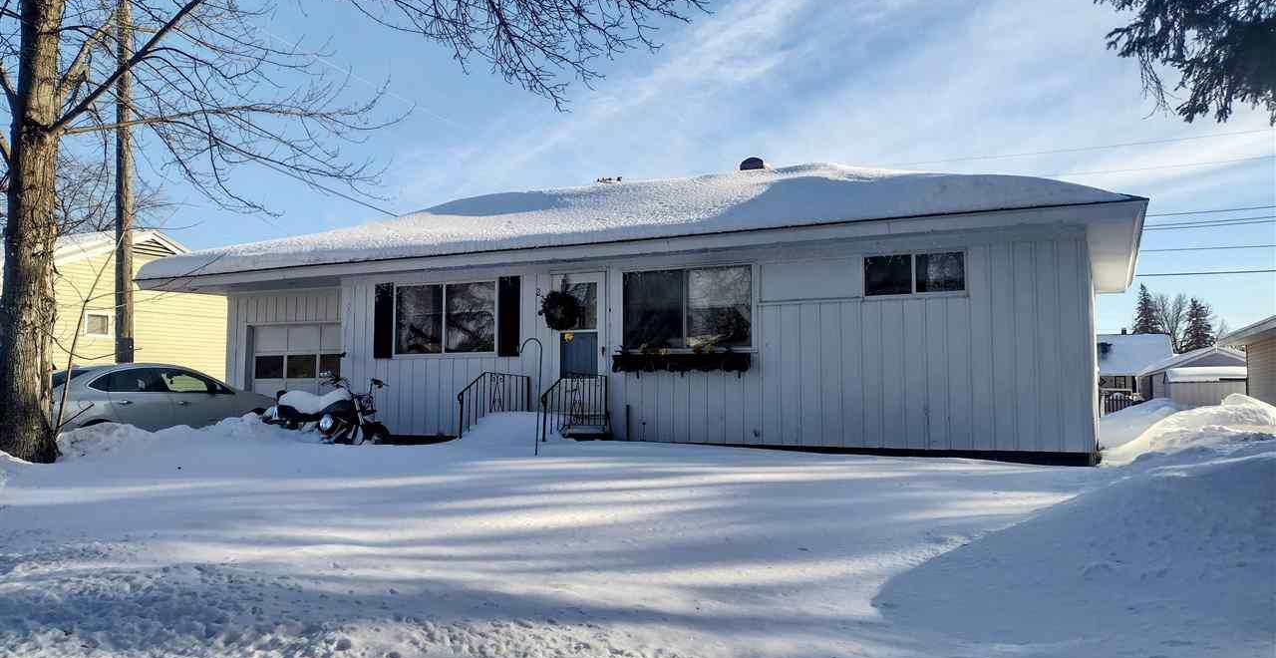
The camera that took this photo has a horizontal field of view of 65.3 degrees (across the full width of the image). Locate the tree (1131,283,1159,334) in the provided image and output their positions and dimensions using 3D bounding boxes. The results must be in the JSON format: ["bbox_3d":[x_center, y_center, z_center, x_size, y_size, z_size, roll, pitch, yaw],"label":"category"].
[{"bbox_3d":[44.828,1.816,87.552,4.200,11.700,4.200,-2,-5,25],"label":"tree"}]

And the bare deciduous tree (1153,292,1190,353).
[{"bbox_3d":[47.207,2.169,87.579,4.600,11.000,4.600,-2,-5,25],"label":"bare deciduous tree"}]

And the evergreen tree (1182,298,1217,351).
[{"bbox_3d":[49.498,2.433,87.599,4.200,10.400,4.200,-2,-5,25],"label":"evergreen tree"}]

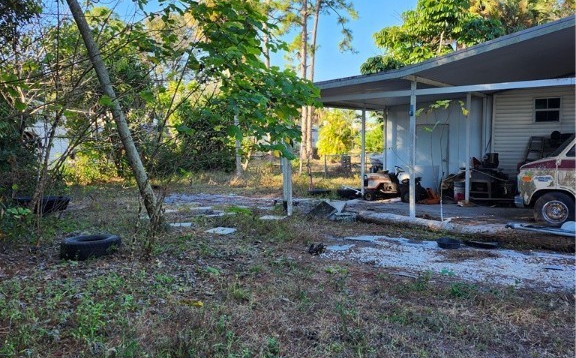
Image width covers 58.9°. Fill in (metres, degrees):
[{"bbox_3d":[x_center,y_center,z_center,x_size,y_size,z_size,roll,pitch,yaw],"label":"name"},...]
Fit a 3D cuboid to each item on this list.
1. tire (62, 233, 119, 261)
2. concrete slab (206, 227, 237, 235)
[{"bbox_3d":[-2.515,0.866,6.506,0.700,0.215,0.700,-3,4,0],"label":"tire"},{"bbox_3d":[-1.070,0.832,8.139,0.400,0.055,0.410,2,5,27],"label":"concrete slab"}]

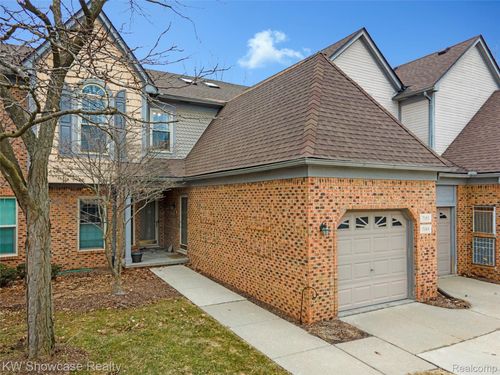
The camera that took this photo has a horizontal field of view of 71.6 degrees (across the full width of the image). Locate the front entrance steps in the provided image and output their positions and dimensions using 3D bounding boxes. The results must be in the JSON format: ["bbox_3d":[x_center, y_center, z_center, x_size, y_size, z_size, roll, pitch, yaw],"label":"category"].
[{"bbox_3d":[-4.006,2.837,14.240,2.450,0.180,3.300,1,-2,-28],"label":"front entrance steps"}]

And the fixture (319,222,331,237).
[{"bbox_3d":[1.473,0.830,6.854,0.180,0.290,0.190,1,-2,-28],"label":"fixture"}]

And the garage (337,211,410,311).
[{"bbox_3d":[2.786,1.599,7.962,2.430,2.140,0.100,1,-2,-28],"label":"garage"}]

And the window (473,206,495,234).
[{"bbox_3d":[7.125,1.005,10.562,0.100,0.810,0.650,1,-2,-28],"label":"window"}]

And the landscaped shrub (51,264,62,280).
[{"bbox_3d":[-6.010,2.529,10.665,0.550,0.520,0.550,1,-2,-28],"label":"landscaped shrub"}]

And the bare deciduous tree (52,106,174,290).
[{"bbox_3d":[-3.537,0.274,9.050,2.800,5.000,2.700,1,-2,-28],"label":"bare deciduous tree"}]

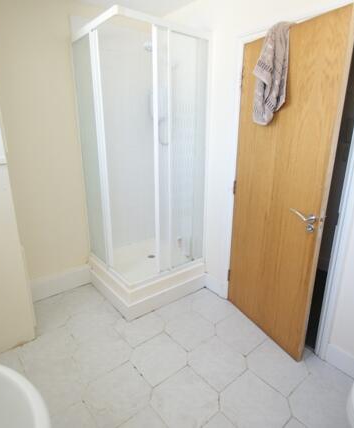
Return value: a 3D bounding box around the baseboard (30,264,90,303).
[{"bbox_3d":[-1.078,0.639,2.473,0.560,0.200,0.022,-13,21,-37],"label":"baseboard"}]

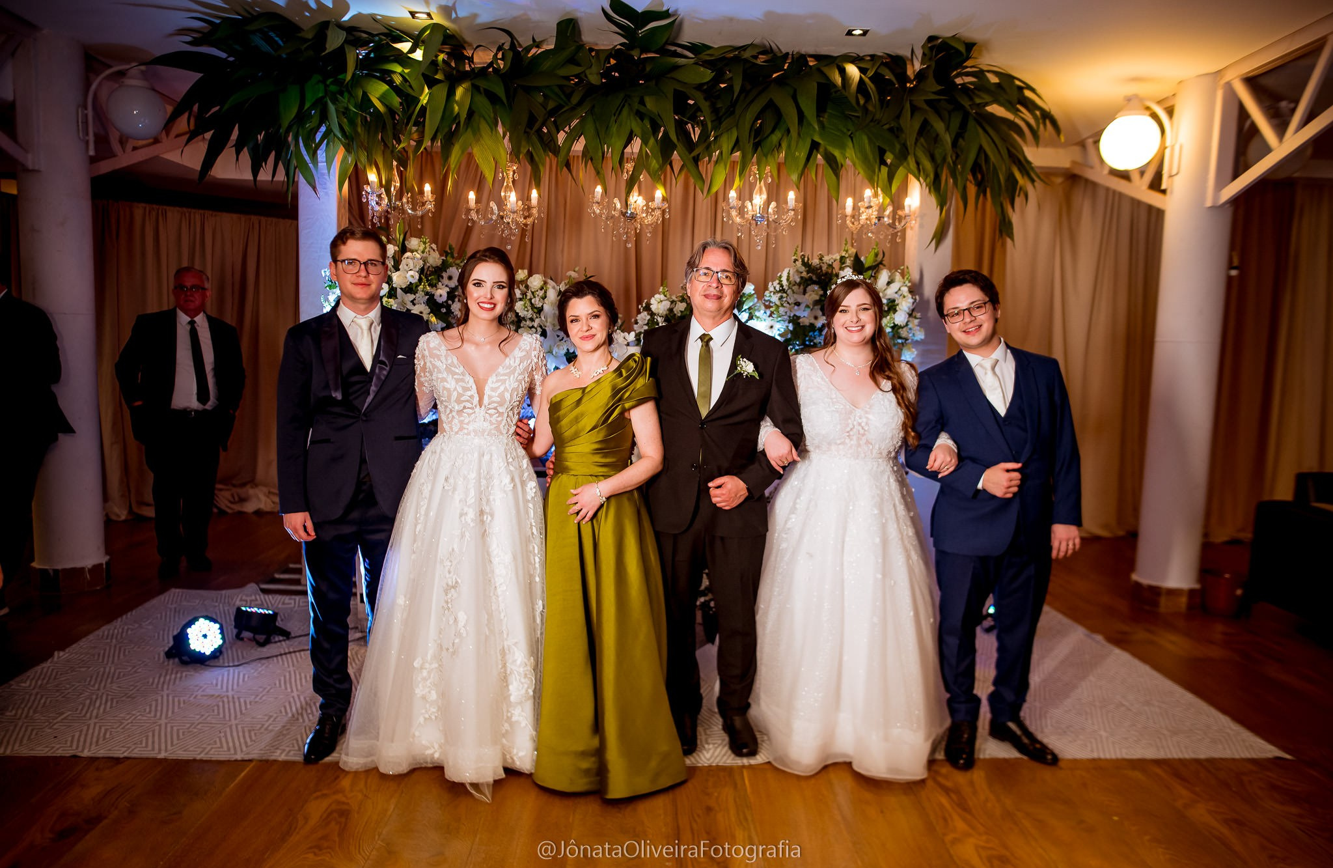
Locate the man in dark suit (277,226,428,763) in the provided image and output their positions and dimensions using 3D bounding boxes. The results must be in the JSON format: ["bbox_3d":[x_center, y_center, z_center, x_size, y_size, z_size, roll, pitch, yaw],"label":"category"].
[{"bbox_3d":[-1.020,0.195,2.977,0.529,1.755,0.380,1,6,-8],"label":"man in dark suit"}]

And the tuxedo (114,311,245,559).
[{"bbox_3d":[-2.817,0.017,5.185,0.662,1.518,0.360,-2,6,-28],"label":"tuxedo"}]

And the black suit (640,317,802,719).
[{"bbox_3d":[0.195,0.316,3.175,0.560,1.410,0.340,2,6,2],"label":"black suit"}]

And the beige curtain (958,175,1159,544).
[{"bbox_3d":[2.974,-0.597,6.817,1.479,2.762,0.200,3,6,11],"label":"beige curtain"}]

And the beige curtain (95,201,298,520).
[{"bbox_3d":[-3.710,-0.553,7.027,1.500,2.360,0.220,-2,6,-29],"label":"beige curtain"}]

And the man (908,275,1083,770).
[{"bbox_3d":[1.119,0.281,3.071,0.573,1.672,0.420,2,6,10],"label":"man"}]

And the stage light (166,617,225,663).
[{"bbox_3d":[-2.032,0.868,3.861,0.160,0.190,0.210,-13,-4,35],"label":"stage light"}]

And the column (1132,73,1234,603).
[{"bbox_3d":[2.843,-0.473,4.870,0.320,2.900,0.320,5,7,30],"label":"column"}]

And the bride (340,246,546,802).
[{"bbox_3d":[-0.760,0.235,3.038,0.690,1.710,0.620,1,6,-6],"label":"bride"}]

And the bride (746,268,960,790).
[{"bbox_3d":[0.663,0.283,3.102,0.703,1.640,0.620,3,6,11],"label":"bride"}]

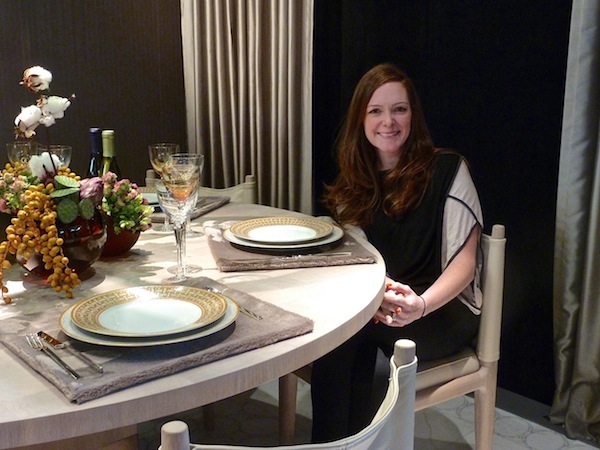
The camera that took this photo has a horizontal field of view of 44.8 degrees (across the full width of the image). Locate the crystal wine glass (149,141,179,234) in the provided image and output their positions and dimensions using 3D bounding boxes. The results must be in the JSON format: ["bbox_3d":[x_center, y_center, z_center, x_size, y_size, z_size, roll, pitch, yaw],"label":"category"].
[{"bbox_3d":[-0.375,-0.102,2.019,0.084,0.238,0.084,0,13,0],"label":"crystal wine glass"}]

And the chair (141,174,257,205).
[{"bbox_3d":[-0.487,0.214,2.799,0.500,0.760,0.510,5,14,20],"label":"chair"}]

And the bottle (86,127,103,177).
[{"bbox_3d":[-0.512,-0.095,1.847,0.079,0.298,0.079,0,13,0],"label":"bottle"}]

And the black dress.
[{"bbox_3d":[0.219,0.216,1.958,0.460,0.820,0.560,11,17,40],"label":"black dress"}]

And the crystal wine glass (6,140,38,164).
[{"bbox_3d":[-0.760,-0.107,2.019,0.084,0.236,0.084,0,13,0],"label":"crystal wine glass"}]

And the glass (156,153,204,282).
[{"bbox_3d":[-0.260,0.002,1.565,0.096,0.240,0.096,0,13,0],"label":"glass"}]

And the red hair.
[{"bbox_3d":[0.213,-0.220,1.935,0.300,0.420,0.260,3,13,11],"label":"red hair"}]

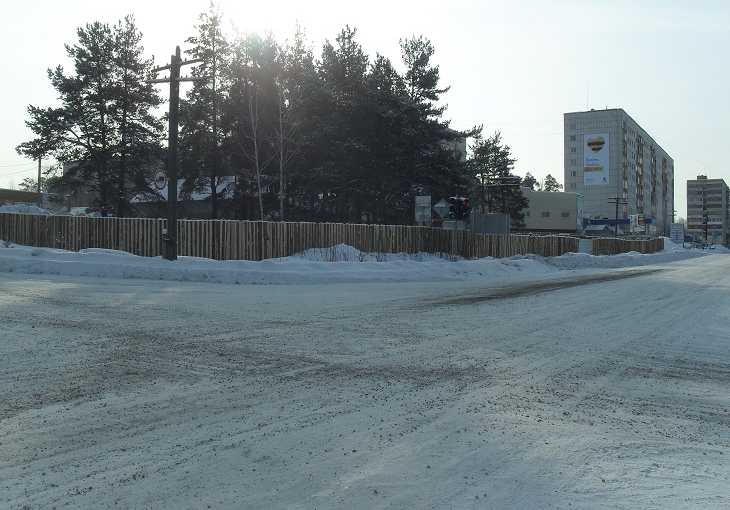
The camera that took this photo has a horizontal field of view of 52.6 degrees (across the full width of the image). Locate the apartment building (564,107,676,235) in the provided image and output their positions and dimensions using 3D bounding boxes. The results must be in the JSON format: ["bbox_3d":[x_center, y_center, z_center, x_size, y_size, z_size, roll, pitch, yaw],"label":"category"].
[{"bbox_3d":[75.200,-18.900,211.400,13.300,28.500,92.000,0,0,29],"label":"apartment building"}]

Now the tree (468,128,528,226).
[{"bbox_3d":[13.560,-7.060,75.000,6.000,11.000,5.800,0,0,0],"label":"tree"}]

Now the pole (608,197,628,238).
[{"bbox_3d":[29.350,-3.440,86.000,2.400,6.500,0.300,0,0,12],"label":"pole"}]

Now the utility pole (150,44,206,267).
[{"bbox_3d":[-6.730,-3.660,26.500,2.350,7.750,0.450,0,0,26],"label":"utility pole"}]

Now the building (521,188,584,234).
[{"bbox_3d":[29.900,-6.970,120.200,10.000,7.100,7.500,0,0,24],"label":"building"}]

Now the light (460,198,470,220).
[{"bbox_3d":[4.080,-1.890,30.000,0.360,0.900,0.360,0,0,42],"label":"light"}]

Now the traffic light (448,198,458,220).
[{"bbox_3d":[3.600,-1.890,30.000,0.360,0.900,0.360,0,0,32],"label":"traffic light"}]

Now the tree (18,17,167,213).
[{"bbox_3d":[-15.670,-7.000,42.000,8.200,13.000,7.000,0,0,0],"label":"tree"}]

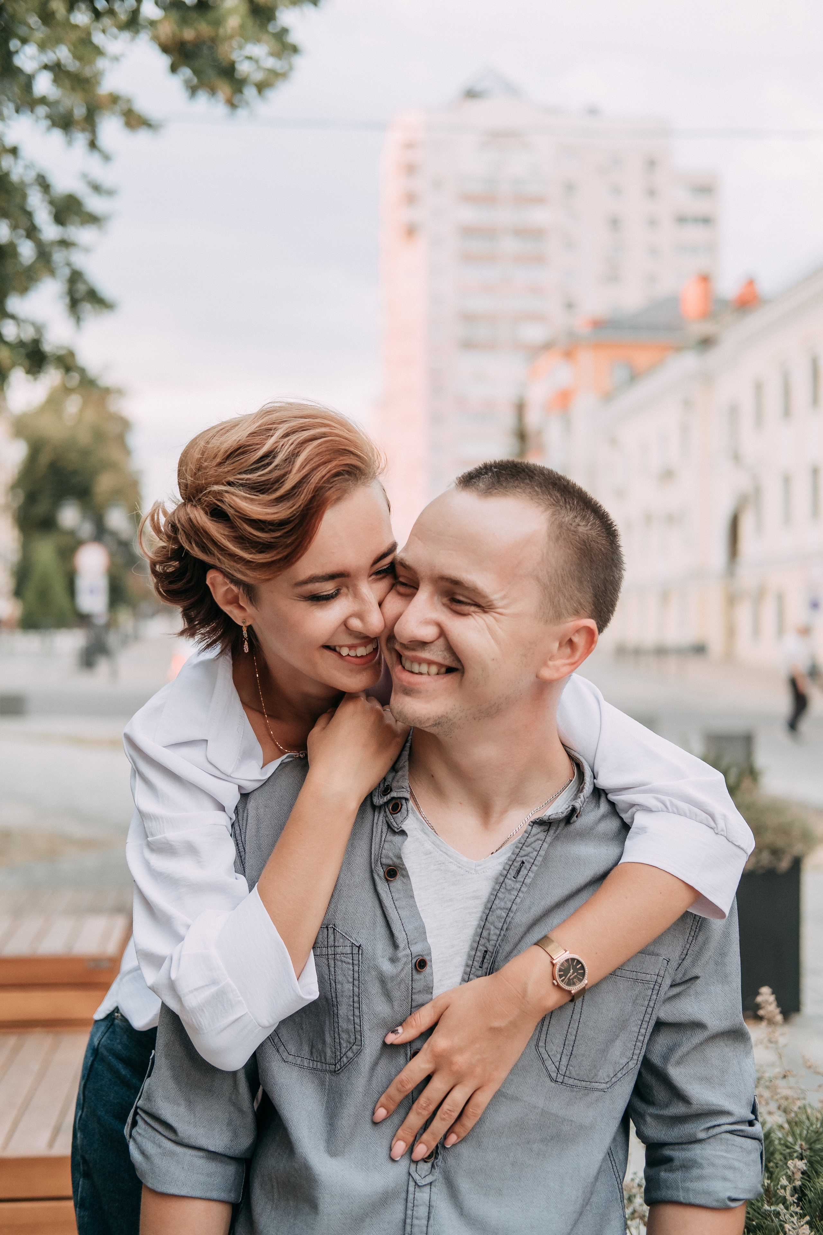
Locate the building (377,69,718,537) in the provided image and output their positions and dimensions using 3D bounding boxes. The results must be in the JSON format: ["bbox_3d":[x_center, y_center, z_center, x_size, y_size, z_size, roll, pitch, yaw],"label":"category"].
[{"bbox_3d":[14.000,-27.800,194.000,30.000,61.000,24.000,0,0,-10],"label":"building"}]

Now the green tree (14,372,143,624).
[{"bbox_3d":[-13.200,-4.000,72.000,5.100,11.100,5.000,0,0,0],"label":"green tree"}]

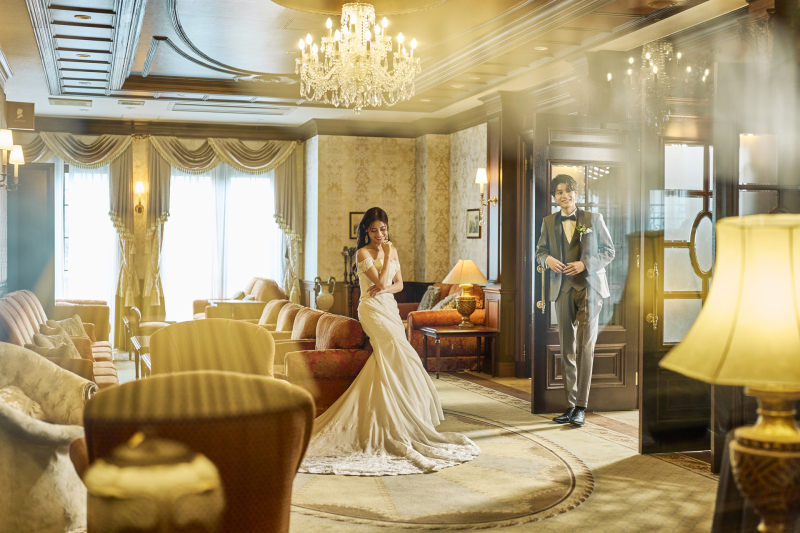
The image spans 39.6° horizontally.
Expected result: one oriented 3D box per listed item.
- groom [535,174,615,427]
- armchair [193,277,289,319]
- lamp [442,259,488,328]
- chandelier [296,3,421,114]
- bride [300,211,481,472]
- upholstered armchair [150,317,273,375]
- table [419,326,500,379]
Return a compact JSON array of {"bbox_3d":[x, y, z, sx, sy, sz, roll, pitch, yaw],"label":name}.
[{"bbox_3d":[1.279,0.225,8.181,0.580,1.800,0.420,1,1,16],"label":"groom"},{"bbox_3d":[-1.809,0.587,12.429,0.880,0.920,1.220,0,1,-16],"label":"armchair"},{"bbox_3d":[0.660,0.273,11.087,0.460,0.700,0.460,0,1,0],"label":"lamp"},{"bbox_3d":[-0.276,-1.376,7.295,0.804,0.754,0.804,0,1,0],"label":"chandelier"},{"bbox_3d":[-0.064,0.367,6.820,1.200,1.530,1.500,0,1,-20],"label":"bride"},{"bbox_3d":[-1.079,0.719,6.479,0.770,0.820,0.760,0,1,-16],"label":"upholstered armchair"},{"bbox_3d":[0.570,0.853,11.019,0.670,0.460,0.560,0,1,-16],"label":"table"}]

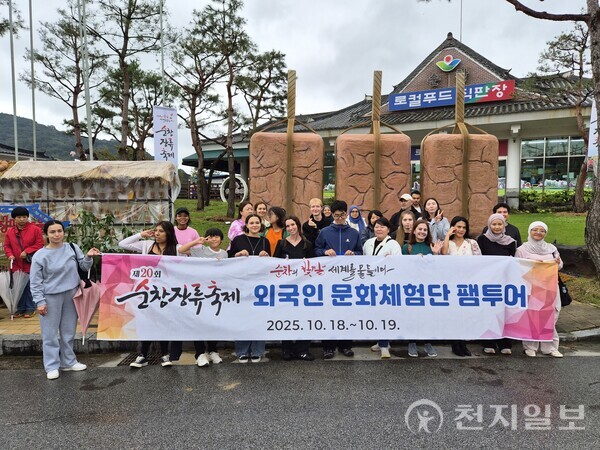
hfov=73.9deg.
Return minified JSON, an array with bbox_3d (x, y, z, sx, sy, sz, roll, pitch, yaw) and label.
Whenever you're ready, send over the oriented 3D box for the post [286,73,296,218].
[{"bbox_3d":[-0.194,-1.680,9.112,0.230,3.622,0.200,0,4,-3],"label":"post"}]

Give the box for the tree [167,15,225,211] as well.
[{"bbox_3d":[-4.062,-4.336,15.800,2.400,7.800,2.300,-1,3,-11],"label":"tree"}]

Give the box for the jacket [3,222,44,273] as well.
[{"bbox_3d":[-3.905,0.316,5.631,0.540,0.689,0.320,-1,4,-12],"label":"jacket"}]

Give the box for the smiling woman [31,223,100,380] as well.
[{"bbox_3d":[-2.432,0.748,4.100,0.700,1.600,0.420,-2,3,-27],"label":"smiling woman"}]

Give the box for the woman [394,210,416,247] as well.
[{"bbox_3d":[1.376,0.601,5.200,0.450,1.580,0.360,0,3,12],"label":"woman"}]

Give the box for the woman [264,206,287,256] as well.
[{"bbox_3d":[-0.348,0.538,5.445,0.440,1.580,0.330,1,4,20],"label":"woman"}]

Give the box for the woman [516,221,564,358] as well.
[{"bbox_3d":[2.733,0.734,4.530,0.520,1.550,0.400,0,3,14],"label":"woman"}]

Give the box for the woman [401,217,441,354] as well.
[{"bbox_3d":[1.380,0.716,4.530,0.480,1.570,0.400,0,3,12],"label":"woman"}]

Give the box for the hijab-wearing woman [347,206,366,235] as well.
[{"bbox_3d":[0.913,0.463,6.442,0.450,1.570,0.320,0,4,3],"label":"hijab-wearing woman"}]

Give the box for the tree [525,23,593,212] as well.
[{"bbox_3d":[10.019,-4.065,15.275,2.900,7.172,2.800,0,4,0],"label":"tree"}]

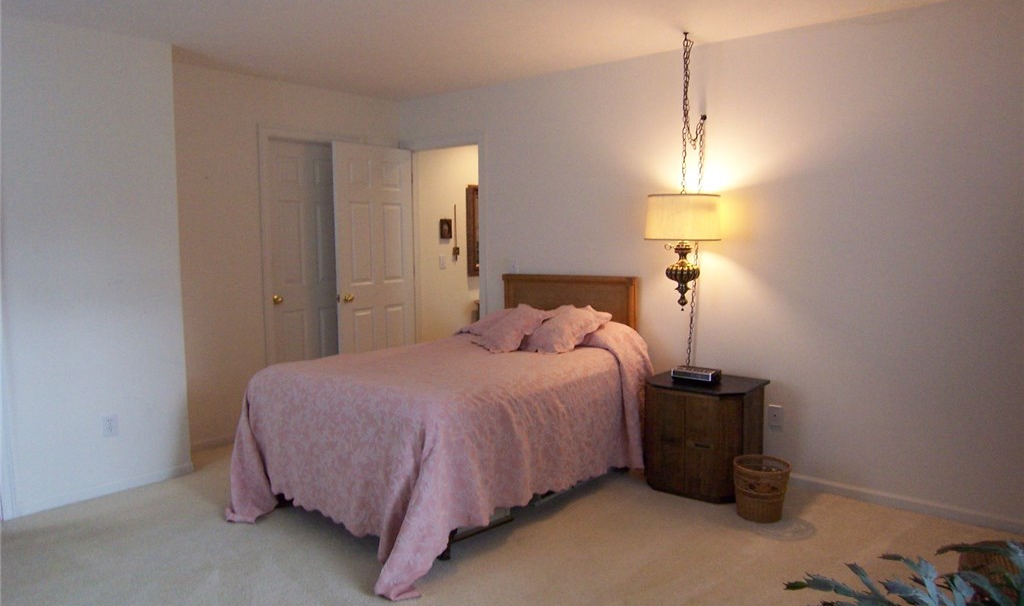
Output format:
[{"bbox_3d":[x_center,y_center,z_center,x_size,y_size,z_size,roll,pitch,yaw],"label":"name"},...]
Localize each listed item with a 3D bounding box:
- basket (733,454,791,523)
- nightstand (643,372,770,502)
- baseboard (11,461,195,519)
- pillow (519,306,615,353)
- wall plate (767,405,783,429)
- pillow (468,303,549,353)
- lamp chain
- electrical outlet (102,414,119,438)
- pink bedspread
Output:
[{"bbox_3d":[1.218,0.910,3.341,0.270,0.272,0.270,5,8,40],"label":"basket"},{"bbox_3d":[1.050,0.715,3.747,0.550,0.575,0.460,5,8,40],"label":"nightstand"},{"bbox_3d":[-2.165,1.002,3.674,0.014,0.066,0.900,5,8,40],"label":"baseboard"},{"bbox_3d":[0.325,0.158,4.119,0.400,0.130,0.390,3,47,31],"label":"pillow"},{"bbox_3d":[1.453,0.628,3.766,0.074,0.116,0.010,5,8,40],"label":"wall plate"},{"bbox_3d":[-0.063,0.144,4.324,0.400,0.130,0.390,7,48,51],"label":"pillow"},{"bbox_3d":[0.988,-0.514,3.827,0.100,1.870,0.280,5,8,40],"label":"lamp chain"},{"bbox_3d":[-2.147,0.660,3.646,0.010,0.116,0.072,5,8,40],"label":"electrical outlet"},{"bbox_3d":[-0.300,0.592,3.737,1.400,0.840,2.100,5,8,40],"label":"pink bedspread"}]

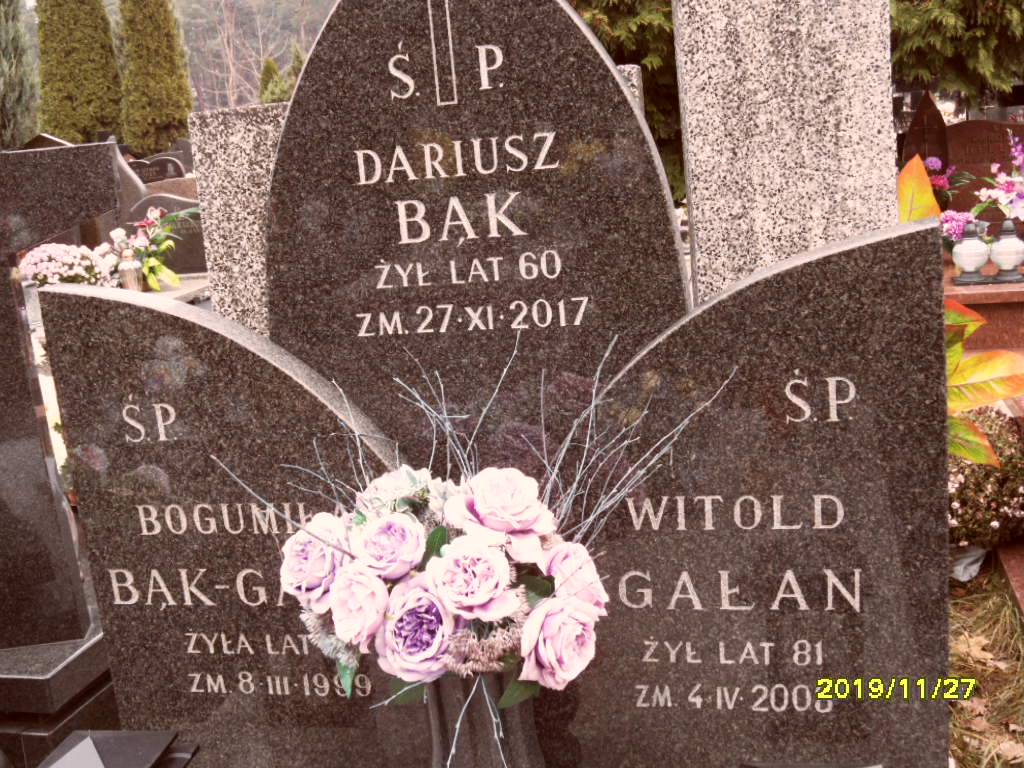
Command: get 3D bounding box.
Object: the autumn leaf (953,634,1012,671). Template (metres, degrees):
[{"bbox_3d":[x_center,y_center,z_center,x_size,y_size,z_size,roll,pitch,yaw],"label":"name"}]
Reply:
[{"bbox_3d":[1.193,0.681,3.000,0.140,0.040,0.110,0,12,22],"label":"autumn leaf"}]

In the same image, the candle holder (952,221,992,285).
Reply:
[{"bbox_3d":[1.849,-0.528,4.750,0.150,0.250,0.150,-3,12,11],"label":"candle holder"}]

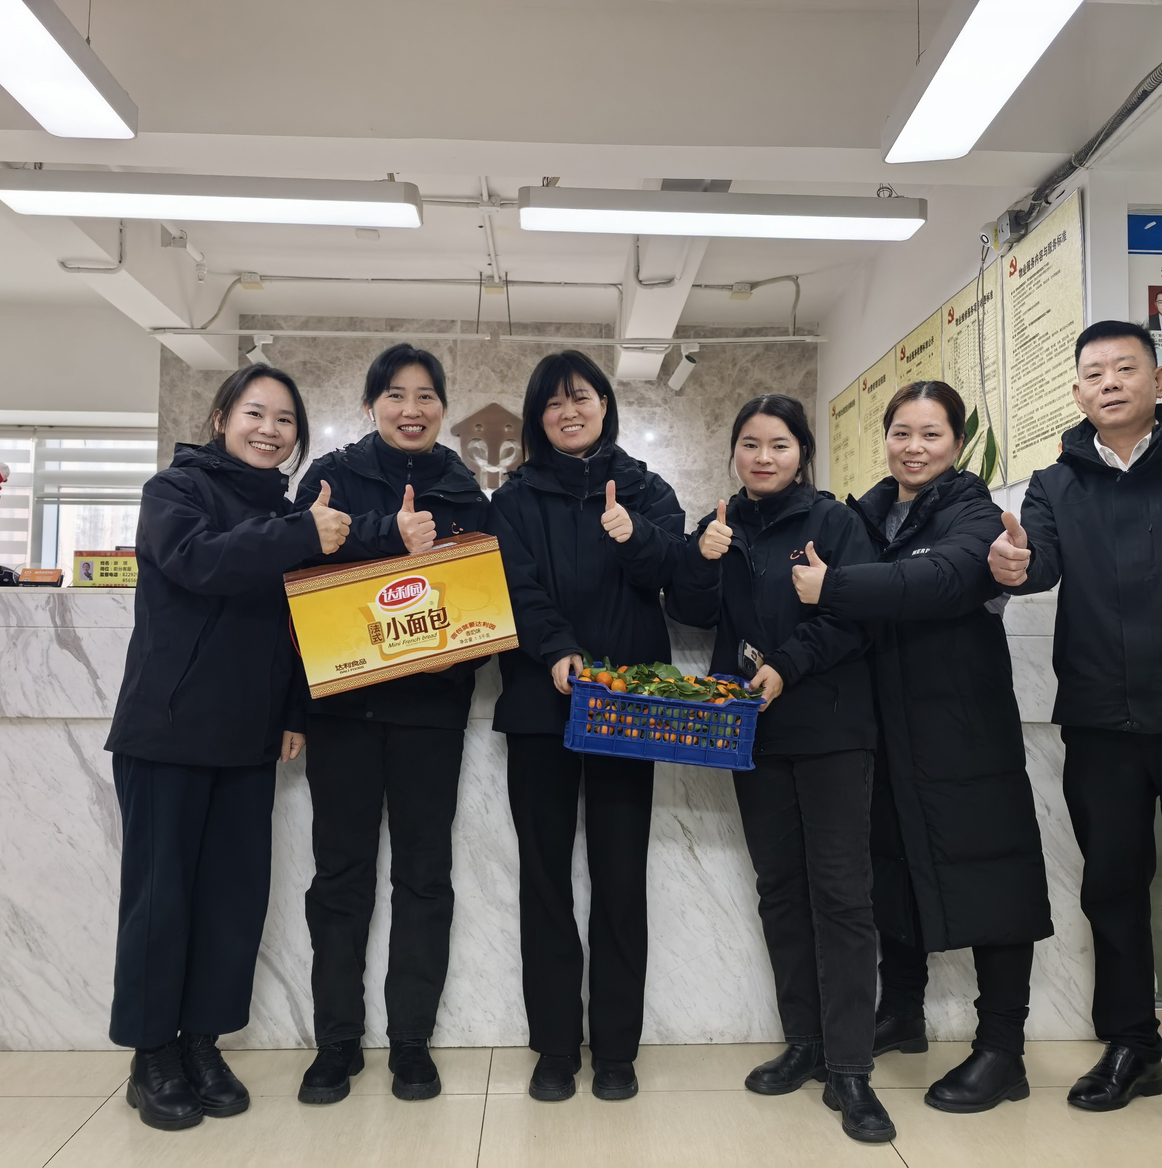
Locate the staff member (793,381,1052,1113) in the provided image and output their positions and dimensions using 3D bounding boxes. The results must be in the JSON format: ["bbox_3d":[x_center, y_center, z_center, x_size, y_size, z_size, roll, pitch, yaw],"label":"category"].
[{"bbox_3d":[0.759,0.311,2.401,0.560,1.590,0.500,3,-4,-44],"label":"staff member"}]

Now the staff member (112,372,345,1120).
[{"bbox_3d":[-0.739,0.297,2.251,0.500,1.600,0.470,-3,-4,43],"label":"staff member"}]

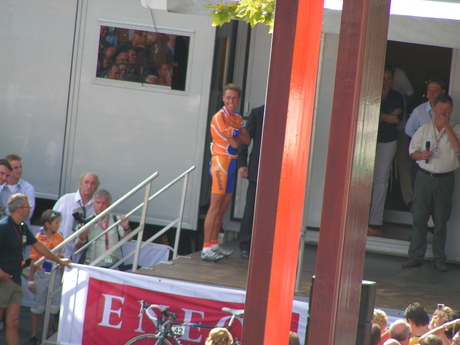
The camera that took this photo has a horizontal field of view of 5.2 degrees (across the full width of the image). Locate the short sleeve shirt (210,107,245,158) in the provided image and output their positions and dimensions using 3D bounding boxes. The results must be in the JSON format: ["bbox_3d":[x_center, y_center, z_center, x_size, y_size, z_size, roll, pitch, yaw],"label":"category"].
[{"bbox_3d":[-0.027,-0.402,51.100,0.420,0.530,0.290,-2,11,-42],"label":"short sleeve shirt"}]

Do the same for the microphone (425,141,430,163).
[{"bbox_3d":[2.008,-0.206,51.200,0.050,0.235,0.050,2,8,-10],"label":"microphone"}]

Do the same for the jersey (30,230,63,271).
[{"bbox_3d":[-1.846,0.780,50.600,0.360,0.430,0.230,2,9,-25],"label":"jersey"}]

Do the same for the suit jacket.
[{"bbox_3d":[0.392,-0.305,51.400,0.560,0.800,0.300,4,8,-12],"label":"suit jacket"}]

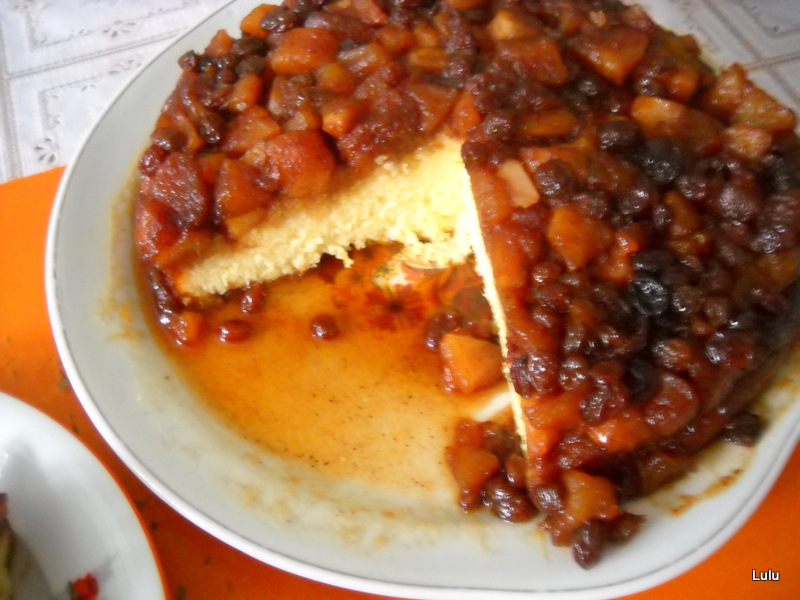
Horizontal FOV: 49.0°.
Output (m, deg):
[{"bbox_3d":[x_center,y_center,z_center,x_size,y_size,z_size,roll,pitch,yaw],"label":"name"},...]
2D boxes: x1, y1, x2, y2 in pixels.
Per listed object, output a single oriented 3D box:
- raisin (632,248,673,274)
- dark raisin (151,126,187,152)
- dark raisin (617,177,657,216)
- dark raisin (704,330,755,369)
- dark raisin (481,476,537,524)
[{"bbox_3d":[0.082,-0.013,0.285,0.013,0.010,0.010,-6,54,0],"label":"raisin"},{"bbox_3d":[-0.091,-0.063,0.346,0.013,0.010,0.011,-6,54,0],"label":"dark raisin"},{"bbox_3d":[0.081,-0.035,0.299,0.013,0.011,0.013,-6,54,0],"label":"dark raisin"},{"bbox_3d":[0.107,0.016,0.285,0.015,0.011,0.013,6,57,0],"label":"dark raisin"},{"bbox_3d":[0.034,0.062,0.274,0.017,0.012,0.013,21,58,19],"label":"dark raisin"}]

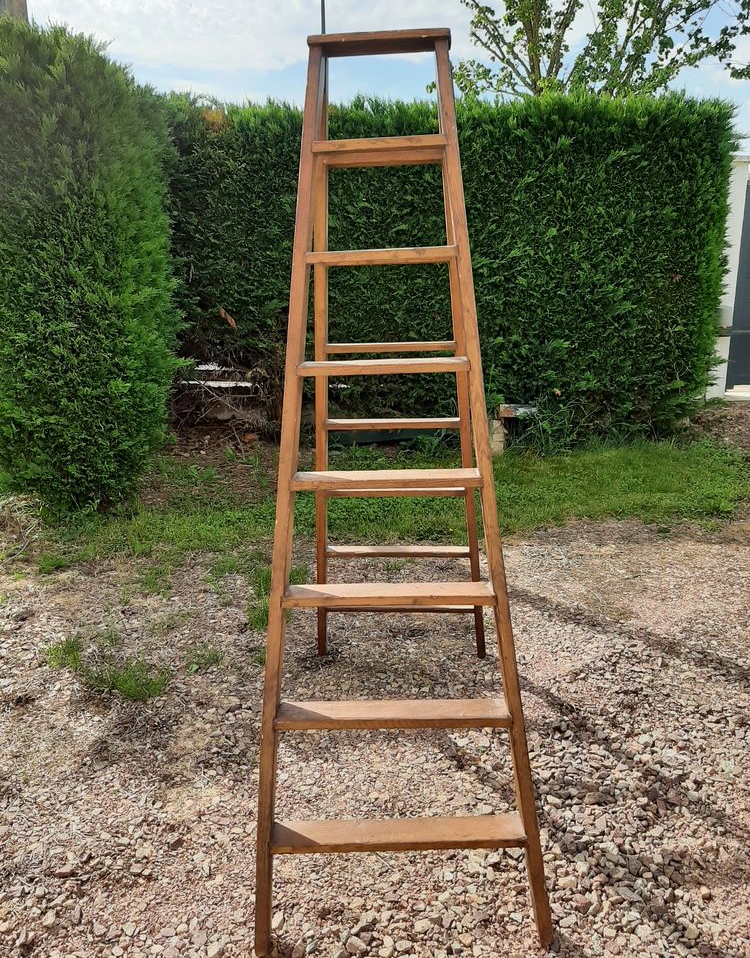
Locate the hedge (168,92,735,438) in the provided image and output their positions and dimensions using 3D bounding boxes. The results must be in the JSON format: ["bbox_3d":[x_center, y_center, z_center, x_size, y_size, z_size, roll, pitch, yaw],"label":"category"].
[{"bbox_3d":[0.437,-1.901,6.998,4.819,2.771,1.100,-1,14,0],"label":"hedge"}]

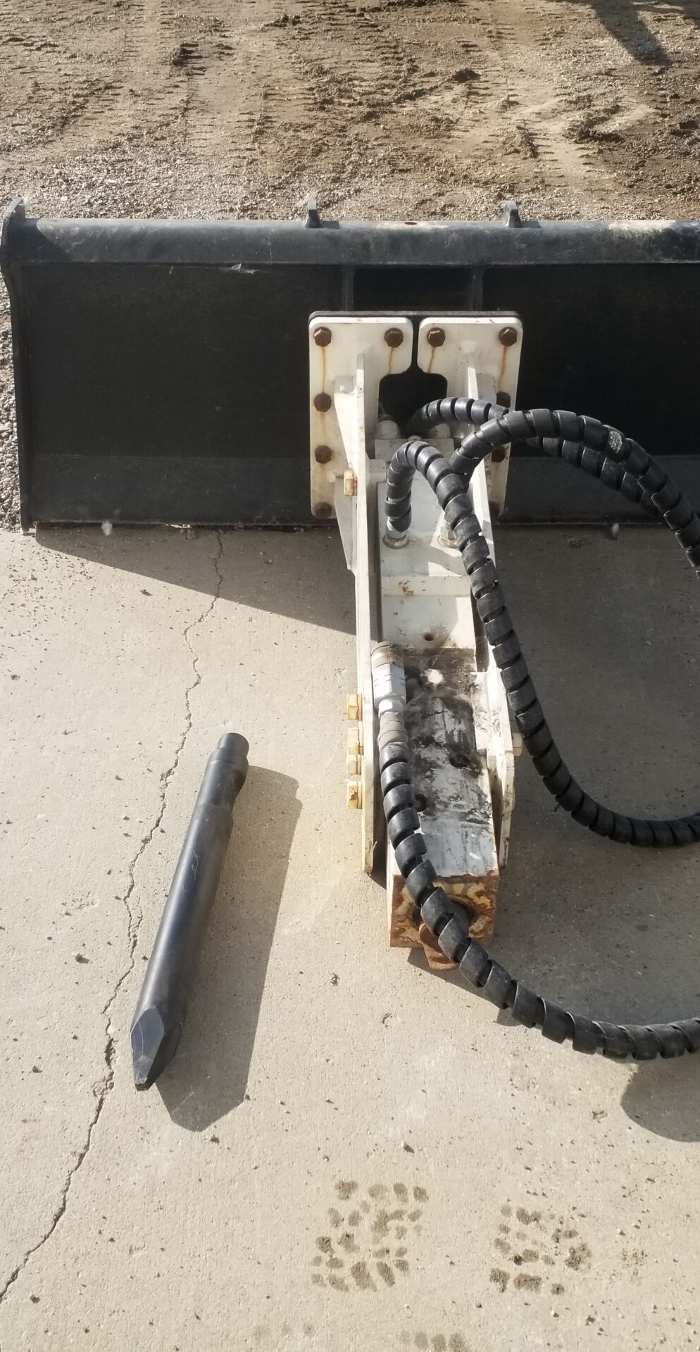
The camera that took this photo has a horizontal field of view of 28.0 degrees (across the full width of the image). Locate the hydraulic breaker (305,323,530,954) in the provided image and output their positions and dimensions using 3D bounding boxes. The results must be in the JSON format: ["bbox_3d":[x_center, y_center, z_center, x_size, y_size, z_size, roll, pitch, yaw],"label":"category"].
[{"bbox_3d":[0.091,-0.084,1.699,0.283,0.332,0.832,0,45,0],"label":"hydraulic breaker"}]

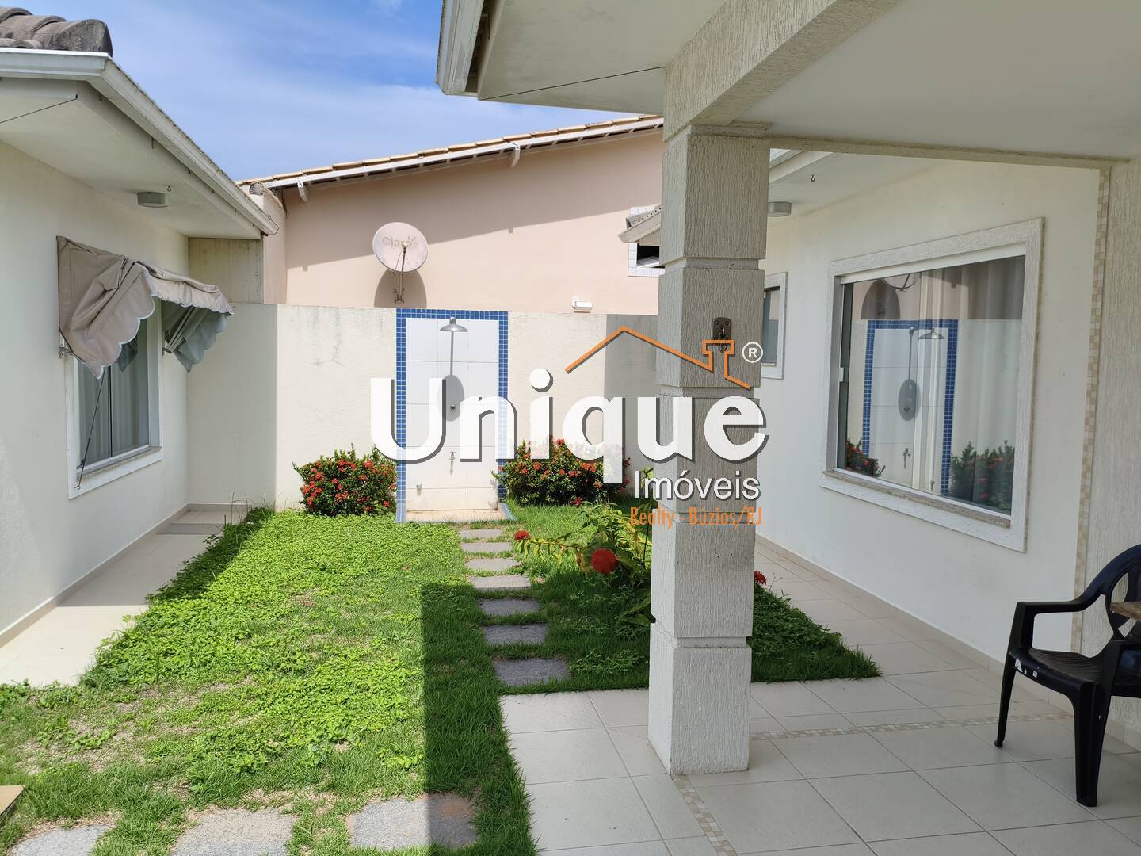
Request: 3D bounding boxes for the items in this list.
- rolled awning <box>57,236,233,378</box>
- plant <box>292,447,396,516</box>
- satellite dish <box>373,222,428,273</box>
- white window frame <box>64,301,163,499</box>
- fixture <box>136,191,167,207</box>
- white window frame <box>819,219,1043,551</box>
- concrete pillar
[{"bbox_3d":[-3.148,-0.855,6.599,0.593,0.900,2.262,0,5,-10],"label":"rolled awning"},{"bbox_3d":[-2.161,0.510,8.246,0.944,0.704,0.720,0,5,-10],"label":"plant"},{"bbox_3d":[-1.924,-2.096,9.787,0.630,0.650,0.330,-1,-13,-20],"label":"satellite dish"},{"bbox_3d":[-3.478,-0.441,6.577,0.120,1.630,2.161,0,5,-10],"label":"white window frame"},{"bbox_3d":[-3.058,-1.668,6.278,0.193,0.077,0.193,0,5,-10],"label":"fixture"},{"bbox_3d":[2.101,-0.290,5.224,0.120,1.627,2.153,0,5,-10],"label":"white window frame"},{"bbox_3d":[0.525,0.111,3.347,0.312,2.416,0.307,0,5,-10],"label":"concrete pillar"}]

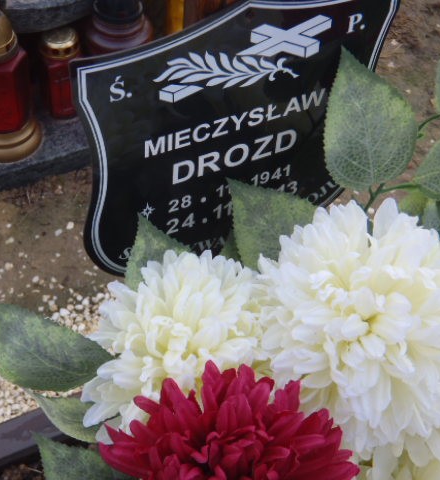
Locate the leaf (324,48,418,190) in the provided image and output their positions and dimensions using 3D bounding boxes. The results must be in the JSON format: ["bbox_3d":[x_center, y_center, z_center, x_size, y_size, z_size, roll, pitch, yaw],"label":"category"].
[{"bbox_3d":[0.096,-0.076,0.680,0.060,0.093,0.020,-13,1,7],"label":"leaf"}]

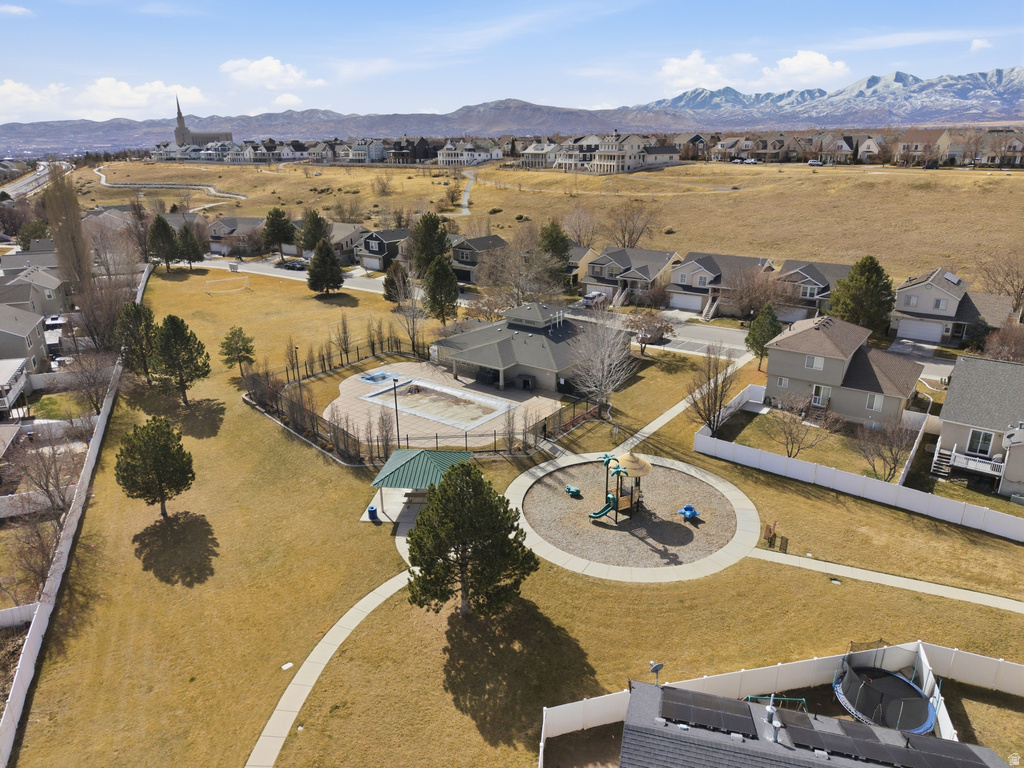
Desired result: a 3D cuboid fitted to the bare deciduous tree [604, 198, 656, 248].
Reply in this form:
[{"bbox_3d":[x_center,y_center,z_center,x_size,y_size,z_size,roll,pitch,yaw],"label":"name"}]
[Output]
[{"bbox_3d":[25.388,-34.106,152.119,11.130,10.950,11.130,0,20,0],"label":"bare deciduous tree"}]

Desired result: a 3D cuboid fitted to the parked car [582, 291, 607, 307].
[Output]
[{"bbox_3d":[13.226,-13.643,112.949,1.900,1.700,4.800,13,23,36],"label":"parked car"}]

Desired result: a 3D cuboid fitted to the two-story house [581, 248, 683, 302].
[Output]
[{"bbox_3d":[19.846,-17.827,115.763,12.500,7.600,12.300,13,23,36],"label":"two-story house"}]

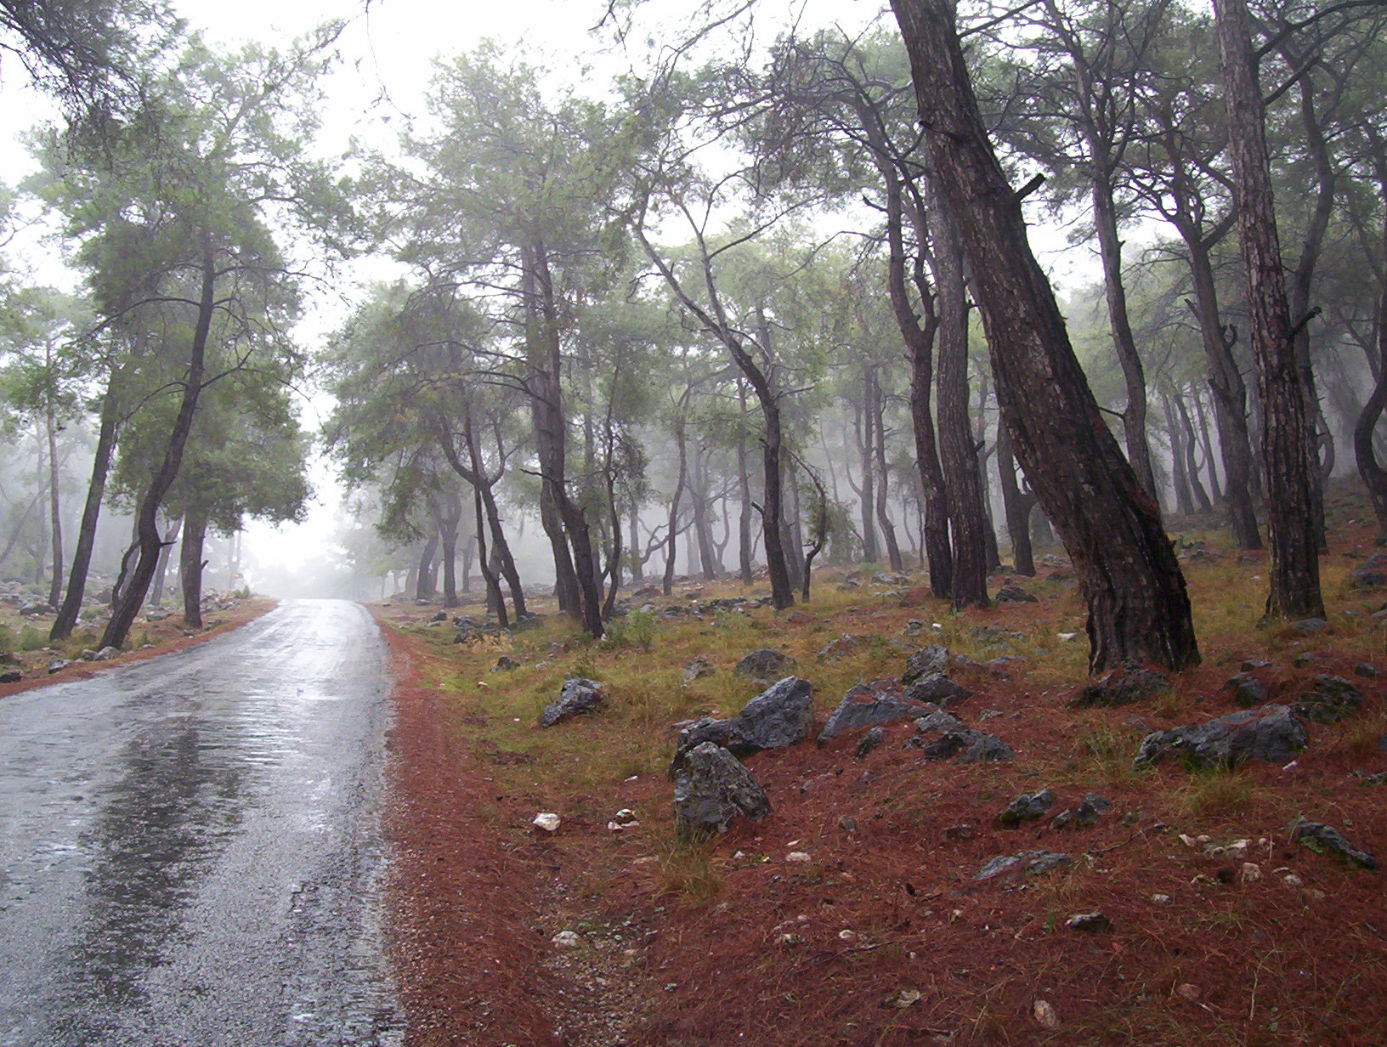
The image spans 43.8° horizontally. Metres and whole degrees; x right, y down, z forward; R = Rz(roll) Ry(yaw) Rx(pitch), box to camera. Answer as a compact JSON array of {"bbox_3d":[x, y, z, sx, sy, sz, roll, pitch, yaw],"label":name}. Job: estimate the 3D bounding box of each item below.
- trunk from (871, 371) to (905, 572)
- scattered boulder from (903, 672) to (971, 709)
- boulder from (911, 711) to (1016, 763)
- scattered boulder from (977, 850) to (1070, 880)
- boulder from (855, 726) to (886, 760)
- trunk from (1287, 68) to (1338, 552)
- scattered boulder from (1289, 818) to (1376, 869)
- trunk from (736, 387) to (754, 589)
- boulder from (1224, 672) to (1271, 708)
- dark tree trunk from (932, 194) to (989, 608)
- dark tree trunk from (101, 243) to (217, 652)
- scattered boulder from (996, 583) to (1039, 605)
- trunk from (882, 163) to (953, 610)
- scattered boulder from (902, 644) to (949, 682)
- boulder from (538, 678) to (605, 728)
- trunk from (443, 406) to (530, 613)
[{"bbox_3d":[4.730,-1.266,42.000,0.843,4.878,0.500,0,-2,0],"label":"trunk"},{"bbox_3d":[1.539,1.054,10.900,0.422,0.226,0.360,0,-2,0],"label":"scattered boulder"},{"bbox_3d":[1.543,1.227,9.900,0.590,0.280,0.450,0,-2,0],"label":"boulder"},{"bbox_3d":[1.280,1.329,6.700,0.375,0.087,0.240,0,-2,0],"label":"scattered boulder"},{"bbox_3d":[1.070,1.319,10.400,0.190,0.190,0.170,0,-2,0],"label":"boulder"},{"bbox_3d":[7.888,-2.733,22.000,0.560,6.170,0.450,0,-2,0],"label":"trunk"},{"bbox_3d":[2.336,1.173,6.300,0.320,0.170,0.220,0,-2,0],"label":"scattered boulder"},{"bbox_3d":[1.401,-1.092,47.000,0.472,5.517,0.420,0,-2,0],"label":"trunk"},{"bbox_3d":[3.013,0.909,9.400,0.249,0.195,0.240,0,-2,0],"label":"boulder"},{"bbox_3d":[3.234,-1.505,21.000,0.500,5.027,0.480,-2,-2,0],"label":"dark tree trunk"},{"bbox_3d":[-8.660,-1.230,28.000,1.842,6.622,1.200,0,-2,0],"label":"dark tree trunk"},{"bbox_3d":[3.608,0.781,19.300,0.470,0.236,0.400,0,-2,0],"label":"scattered boulder"},{"bbox_3d":[3.571,-2.253,27.500,1.087,6.871,0.600,0,-2,0],"label":"trunk"},{"bbox_3d":[1.776,1.069,13.200,0.362,0.294,0.350,0,-2,0],"label":"scattered boulder"},{"bbox_3d":[-1.129,1.662,16.000,0.622,0.400,0.500,0,-2,0],"label":"boulder"},{"bbox_3d":[-4.227,-0.187,35.000,1.721,4.216,1.300,0,-2,0],"label":"trunk"}]

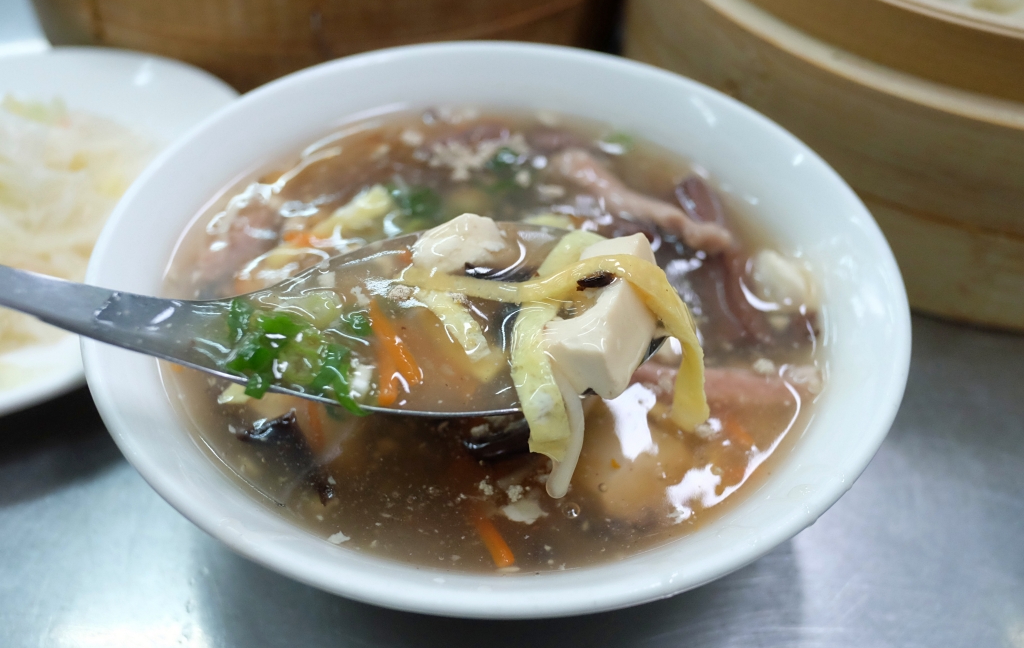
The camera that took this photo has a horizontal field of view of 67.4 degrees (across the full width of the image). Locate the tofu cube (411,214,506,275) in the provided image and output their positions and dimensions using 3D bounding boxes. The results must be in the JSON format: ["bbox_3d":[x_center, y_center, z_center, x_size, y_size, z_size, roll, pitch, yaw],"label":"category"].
[{"bbox_3d":[-0.010,-0.013,0.136,0.017,0.011,0.013,-7,46,-8],"label":"tofu cube"}]

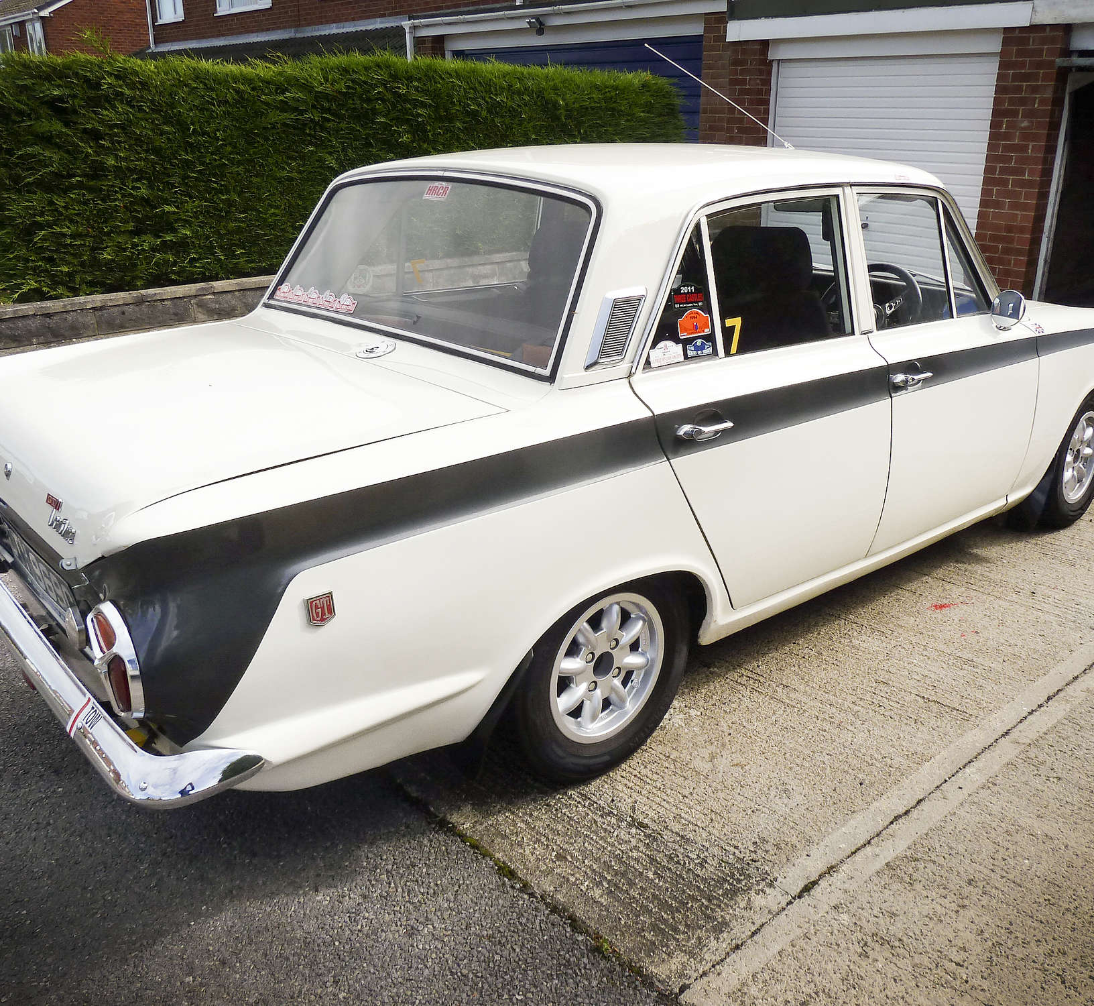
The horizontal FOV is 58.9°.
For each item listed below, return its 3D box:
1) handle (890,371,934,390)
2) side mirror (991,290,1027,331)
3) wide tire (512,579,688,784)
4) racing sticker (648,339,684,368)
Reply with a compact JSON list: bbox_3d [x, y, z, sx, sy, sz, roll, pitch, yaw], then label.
[{"bbox_3d":[0.970,-0.325,2.576,0.197,0.036,0.049,-16,25,-38],"label":"handle"},{"bbox_3d":[1.361,-0.564,2.839,0.061,0.126,0.109,-13,23,-33],"label":"side mirror"},{"bbox_3d":[0.090,0.349,2.237,0.581,0.581,0.182,-16,25,-38],"label":"wide tire"},{"bbox_3d":[0.256,-0.320,2.062,0.103,0.051,0.003,-16,10,-38],"label":"racing sticker"}]

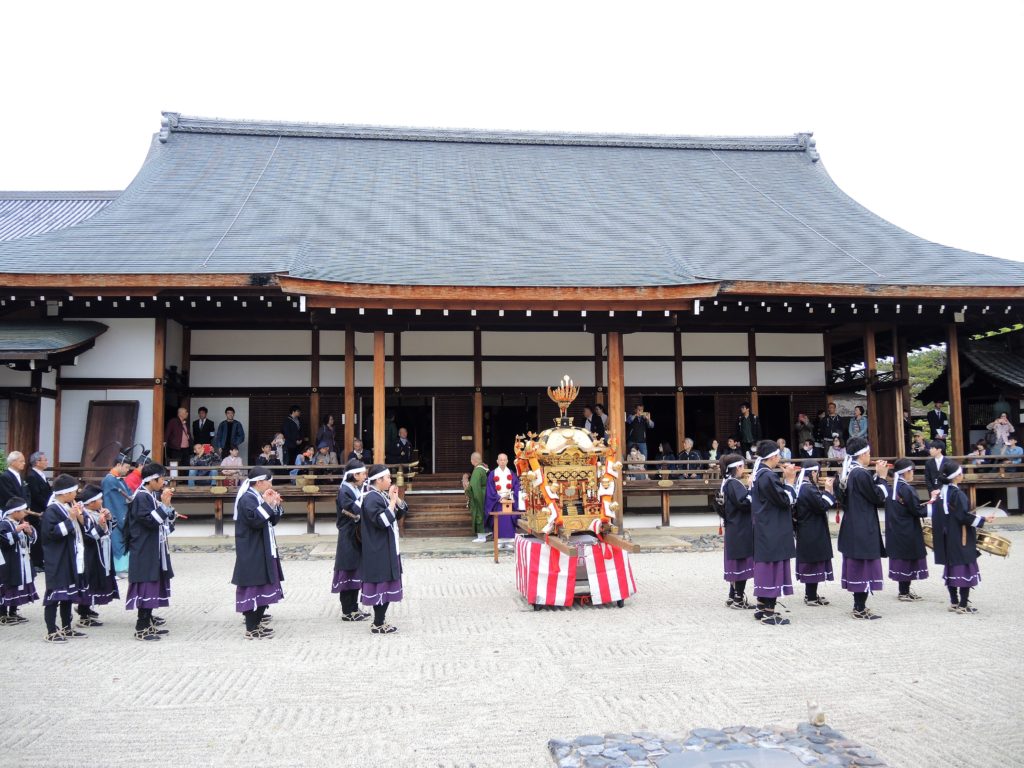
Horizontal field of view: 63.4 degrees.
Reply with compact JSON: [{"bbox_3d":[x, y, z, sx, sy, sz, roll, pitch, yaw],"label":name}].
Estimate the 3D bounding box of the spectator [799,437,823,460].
[{"bbox_3d":[6.341,1.573,17.546,0.500,0.815,0.600,-3,-6,28],"label":"spectator"}]

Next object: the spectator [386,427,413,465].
[{"bbox_3d":[-2.439,1.529,18.281,0.560,1.182,0.750,1,-5,-16],"label":"spectator"}]

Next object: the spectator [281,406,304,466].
[{"bbox_3d":[-4.837,1.301,18.220,0.360,1.680,0.480,-2,-5,20],"label":"spectator"}]

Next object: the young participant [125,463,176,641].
[{"bbox_3d":[-3.263,1.500,7.498,0.440,1.554,0.460,0,-5,-7],"label":"young participant"}]

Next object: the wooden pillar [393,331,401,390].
[{"bbox_3d":[-2.688,-0.567,19.444,0.170,1.374,0.170,0,-5,-7],"label":"wooden pillar"}]

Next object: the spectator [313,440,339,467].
[{"bbox_3d":[-3.790,1.593,16.784,0.500,0.874,0.600,0,-5,-7],"label":"spectator"}]

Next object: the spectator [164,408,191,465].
[{"bbox_3d":[-7.520,1.331,18.660,0.420,1.643,0.550,-6,-7,45],"label":"spectator"}]

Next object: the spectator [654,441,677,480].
[{"bbox_3d":[3.339,1.720,17.939,0.480,1.001,0.700,-3,-6,26],"label":"spectator"}]

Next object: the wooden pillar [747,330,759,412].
[{"bbox_3d":[5.975,0.462,20.446,0.185,3.474,0.185,0,-5,-7],"label":"wooden pillar"}]

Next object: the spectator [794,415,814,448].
[{"bbox_3d":[7.043,1.452,19.859,0.500,1.443,0.400,-3,-6,28],"label":"spectator"}]

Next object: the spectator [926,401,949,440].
[{"bbox_3d":[10.084,1.216,19.549,0.500,1.680,0.320,-2,-5,14],"label":"spectator"}]

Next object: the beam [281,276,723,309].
[{"bbox_3d":[-0.126,-1.564,14.167,7.514,0.520,0.400,0,-5,-6],"label":"beam"}]

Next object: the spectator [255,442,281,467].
[{"bbox_3d":[-4.785,1.578,16.192,0.500,0.827,0.600,1,-5,-20],"label":"spectator"}]

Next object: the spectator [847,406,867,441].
[{"bbox_3d":[8.112,1.323,19.384,0.460,1.594,0.340,-3,-6,26],"label":"spectator"}]

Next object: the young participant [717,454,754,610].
[{"bbox_3d":[2.323,1.507,8.532,0.420,1.554,0.460,0,-5,-6],"label":"young participant"}]

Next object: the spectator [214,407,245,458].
[{"bbox_3d":[-6.268,1.343,18.331,0.620,1.672,0.360,0,-5,-8],"label":"spectator"}]

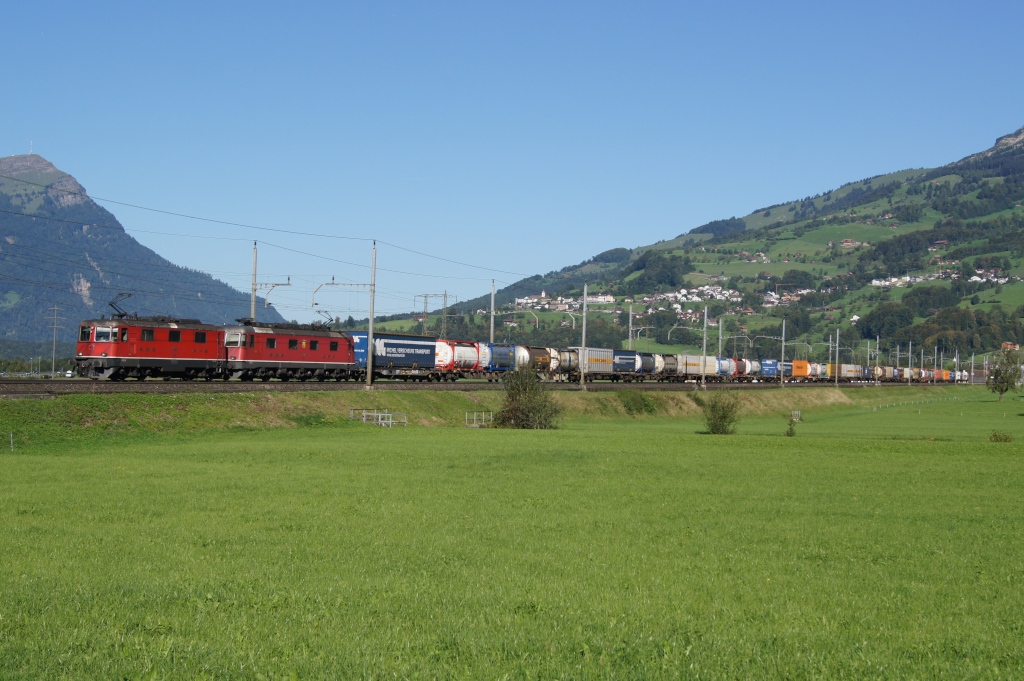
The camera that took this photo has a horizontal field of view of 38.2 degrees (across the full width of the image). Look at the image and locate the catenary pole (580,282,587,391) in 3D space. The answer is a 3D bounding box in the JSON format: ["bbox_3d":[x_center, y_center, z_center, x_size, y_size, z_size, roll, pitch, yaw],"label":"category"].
[{"bbox_3d":[7.940,-0.549,162.300,0.400,11.860,0.400,1,-1,23],"label":"catenary pole"}]

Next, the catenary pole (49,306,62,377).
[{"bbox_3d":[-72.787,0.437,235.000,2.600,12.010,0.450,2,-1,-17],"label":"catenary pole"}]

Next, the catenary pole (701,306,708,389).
[{"bbox_3d":[26.867,0.871,206.000,0.400,11.920,0.400,1,-1,23],"label":"catenary pole"}]

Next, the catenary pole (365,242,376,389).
[{"bbox_3d":[-11.206,-2.008,118.000,0.400,11.710,0.400,1,-1,23],"label":"catenary pole"}]

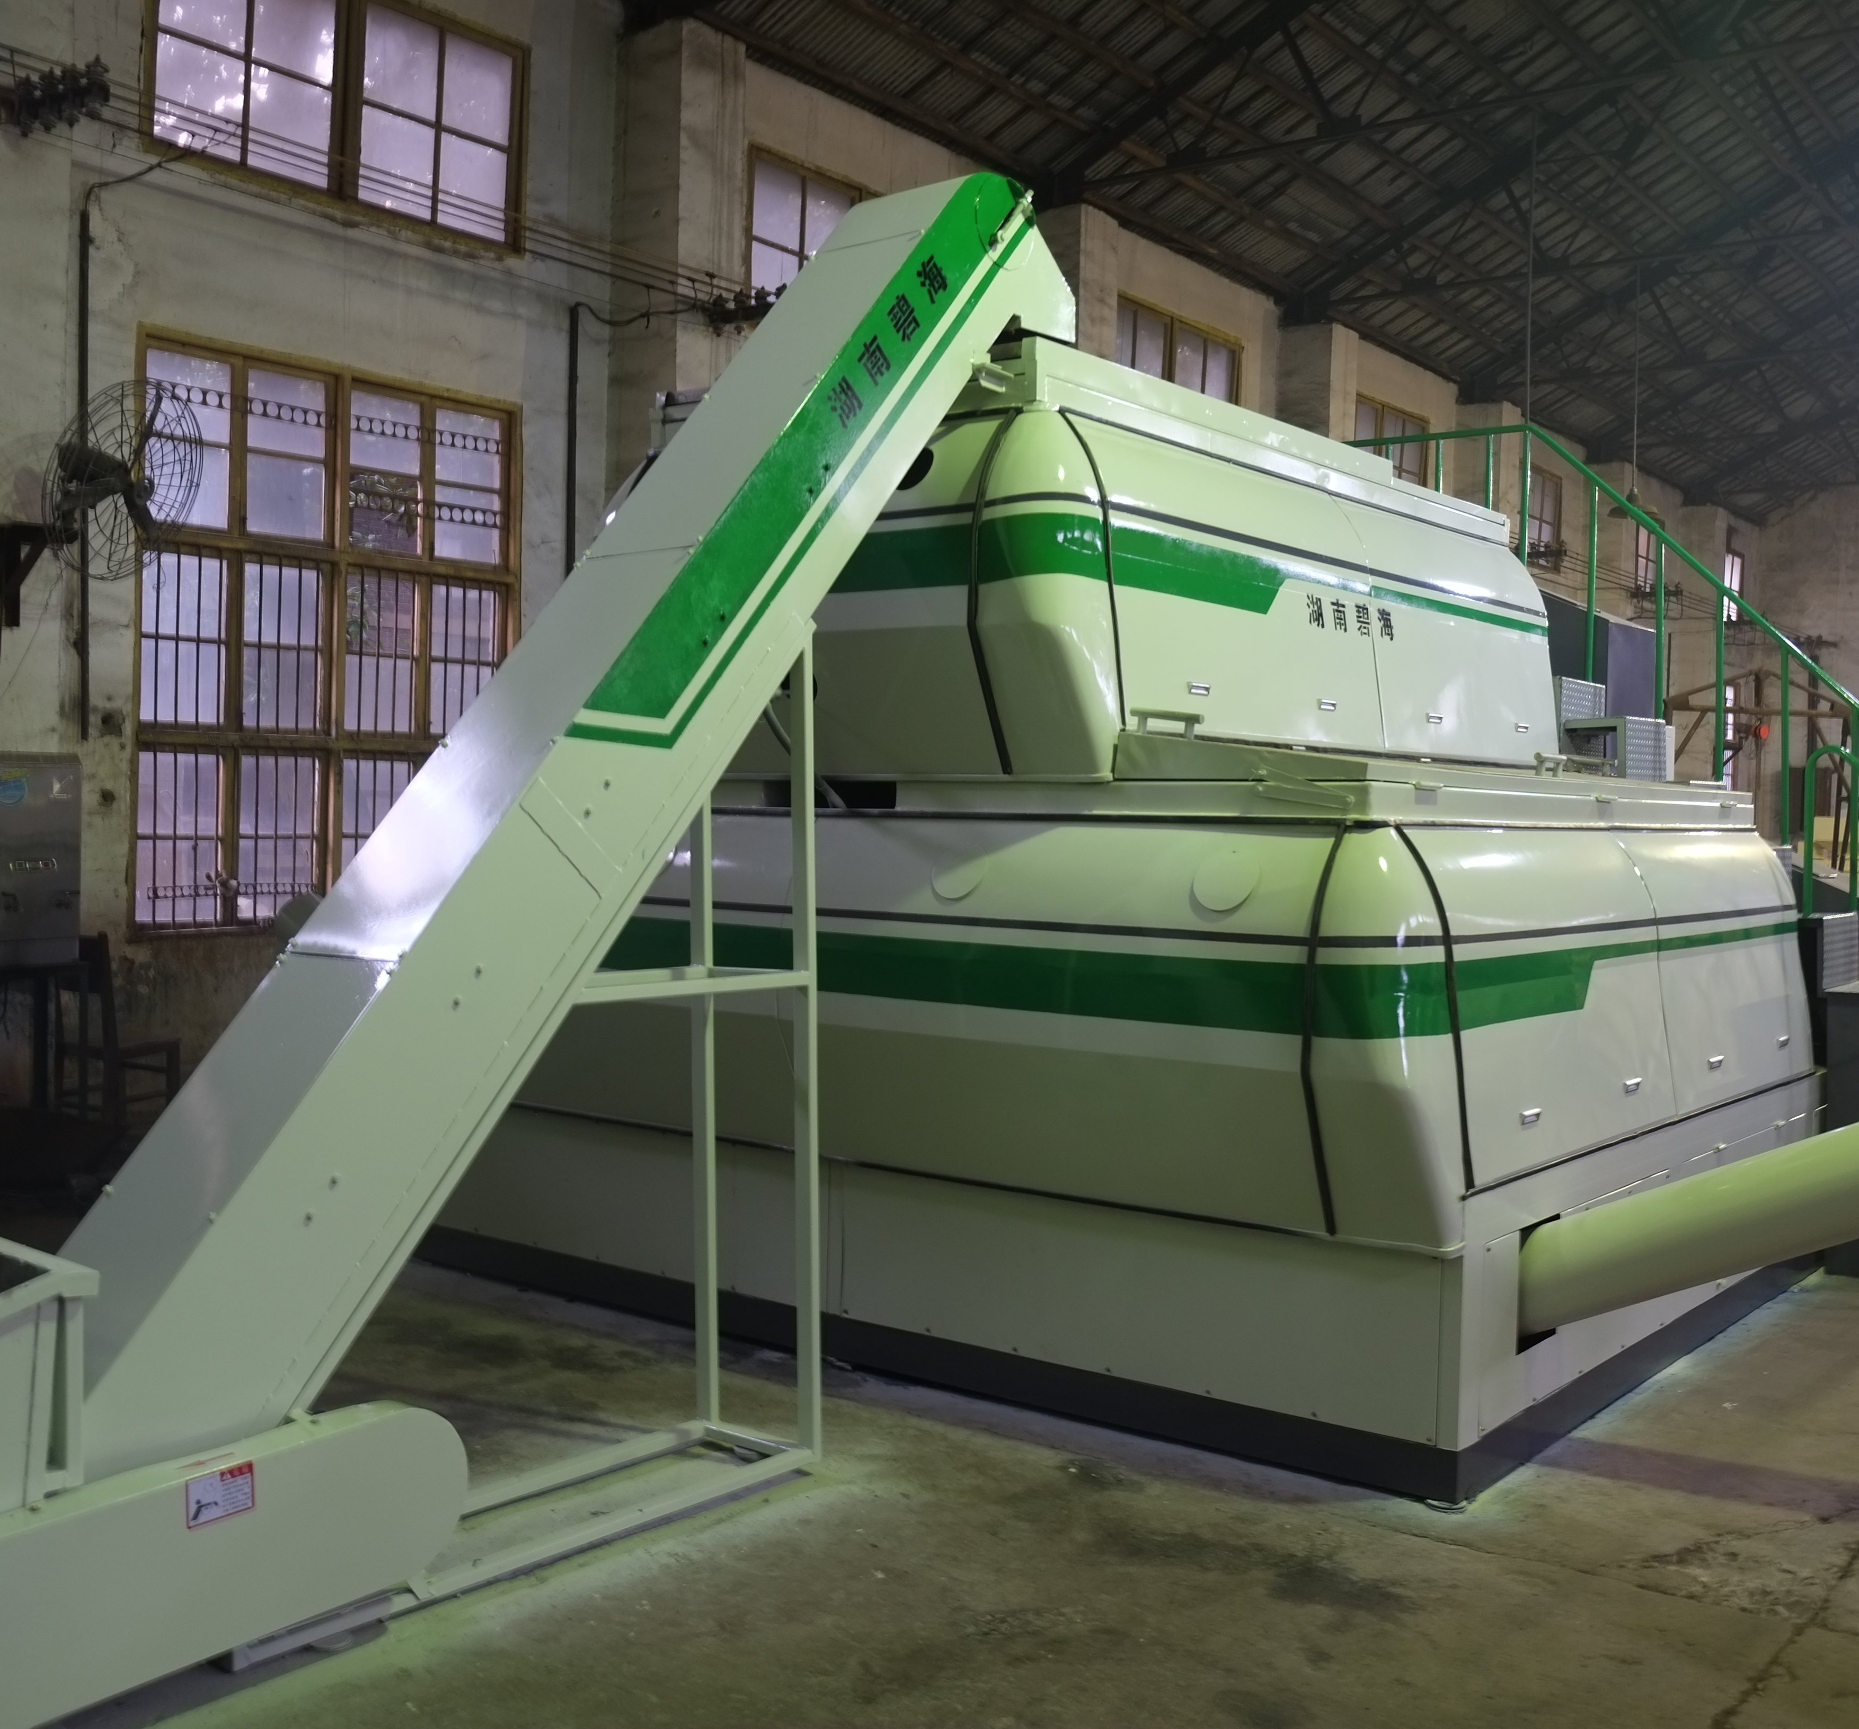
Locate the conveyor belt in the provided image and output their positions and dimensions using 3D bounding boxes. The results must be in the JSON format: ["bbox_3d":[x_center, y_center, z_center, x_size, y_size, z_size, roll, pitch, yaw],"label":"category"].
[{"bbox_3d":[-0.673,-0.158,3.886,0.334,2.939,2.868,2,2,38],"label":"conveyor belt"}]

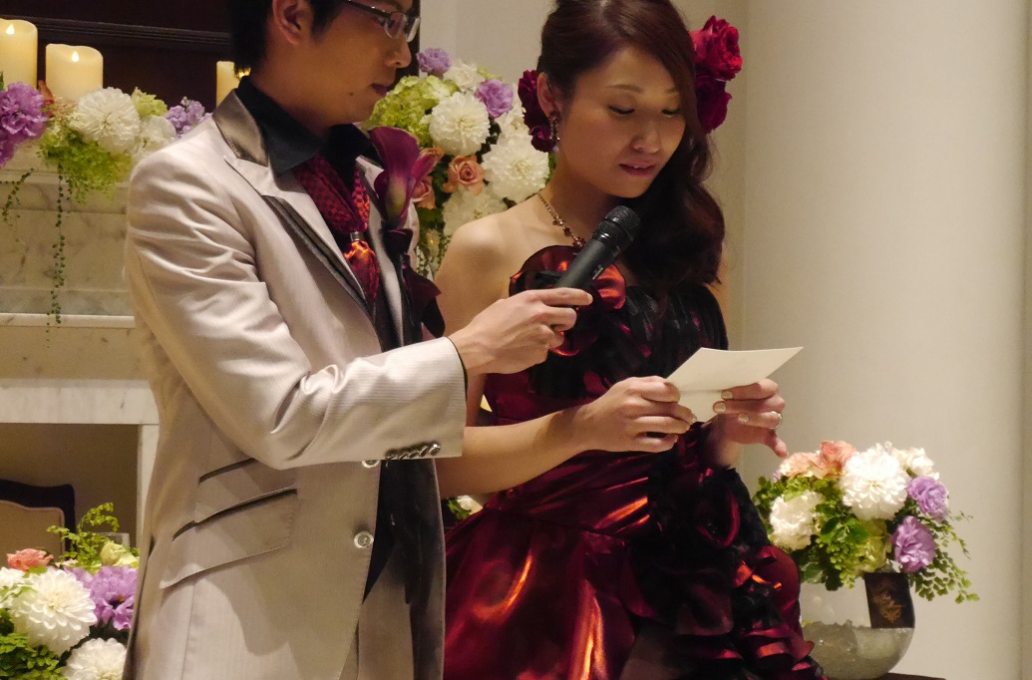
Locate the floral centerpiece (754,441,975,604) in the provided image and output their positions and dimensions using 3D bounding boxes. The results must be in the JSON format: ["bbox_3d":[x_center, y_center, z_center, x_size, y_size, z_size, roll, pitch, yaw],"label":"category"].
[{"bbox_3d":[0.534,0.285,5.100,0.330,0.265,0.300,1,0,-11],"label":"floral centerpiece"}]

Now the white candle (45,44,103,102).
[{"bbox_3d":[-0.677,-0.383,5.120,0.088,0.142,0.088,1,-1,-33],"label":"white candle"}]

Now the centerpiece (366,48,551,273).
[{"bbox_3d":[-0.086,-0.288,5.350,0.320,0.345,0.270,1,-1,-27],"label":"centerpiece"}]

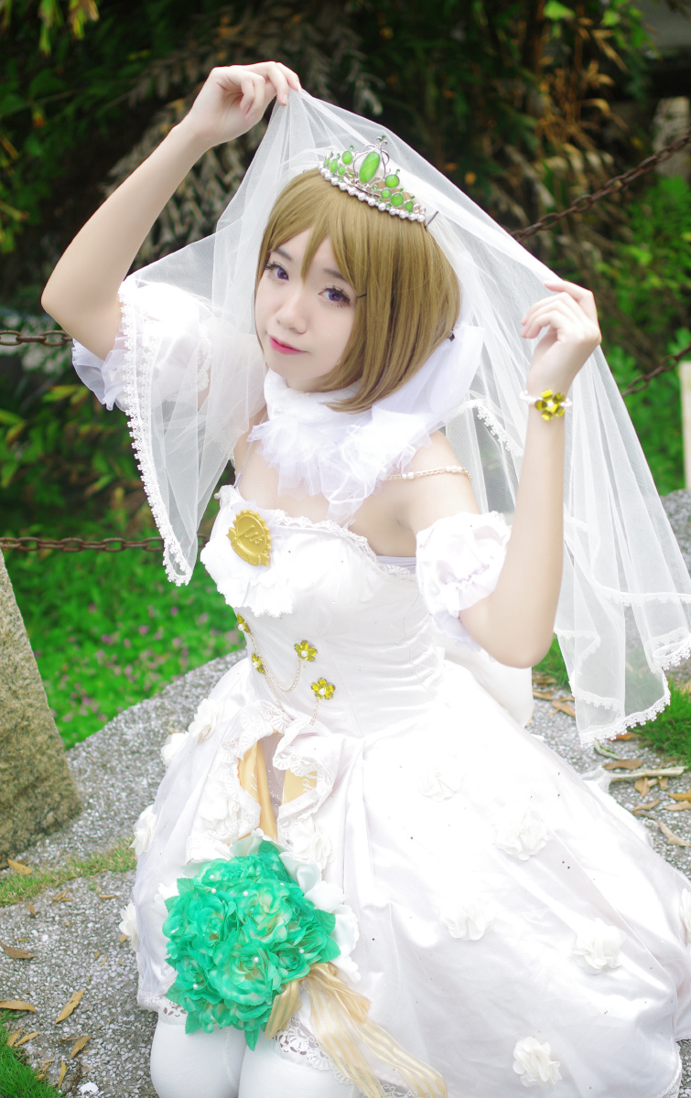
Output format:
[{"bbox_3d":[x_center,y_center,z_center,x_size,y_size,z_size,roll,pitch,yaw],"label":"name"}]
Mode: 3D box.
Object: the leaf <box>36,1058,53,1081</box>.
[{"bbox_3d":[-0.336,0.582,1.772,0.018,0.014,0.032,6,24,22],"label":"leaf"}]

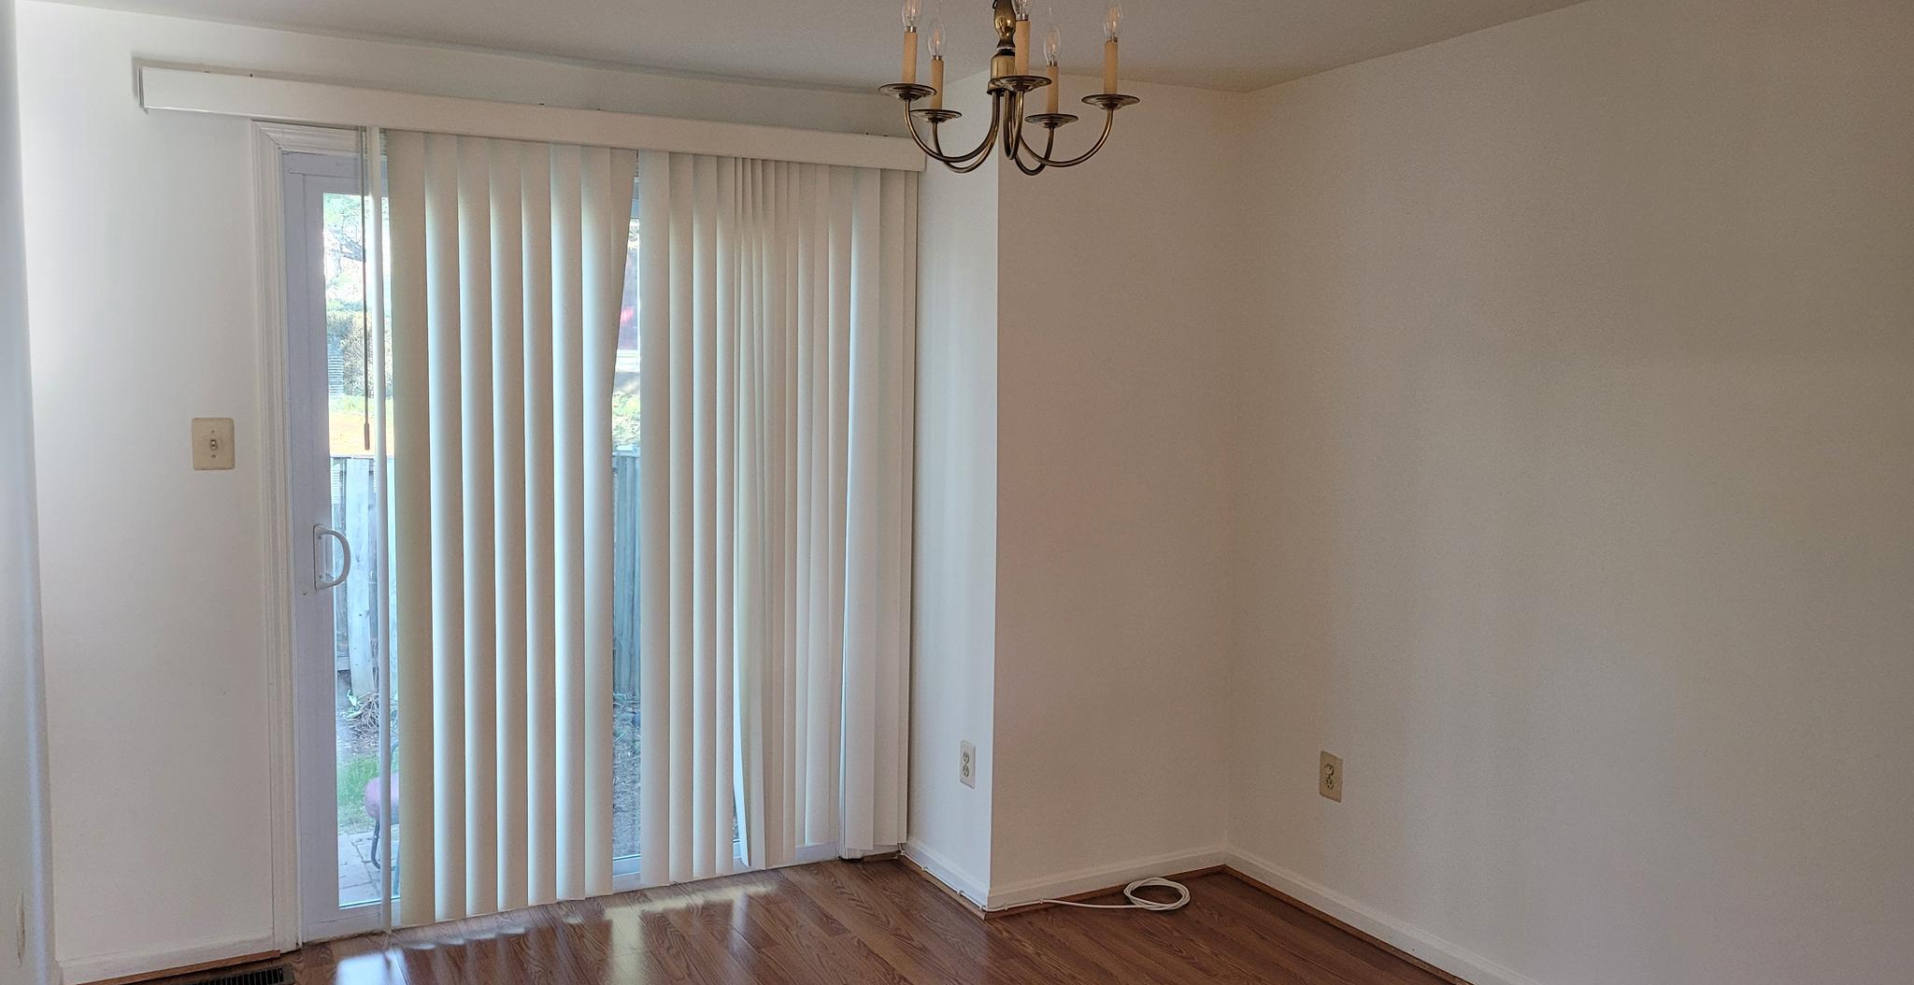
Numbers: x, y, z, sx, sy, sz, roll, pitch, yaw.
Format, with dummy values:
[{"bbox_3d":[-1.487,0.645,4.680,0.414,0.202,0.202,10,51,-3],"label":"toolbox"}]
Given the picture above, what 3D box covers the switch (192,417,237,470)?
[{"bbox_3d":[-1.812,-0.118,3.505,0.086,0.124,0.016,-2,5,-28],"label":"switch"}]

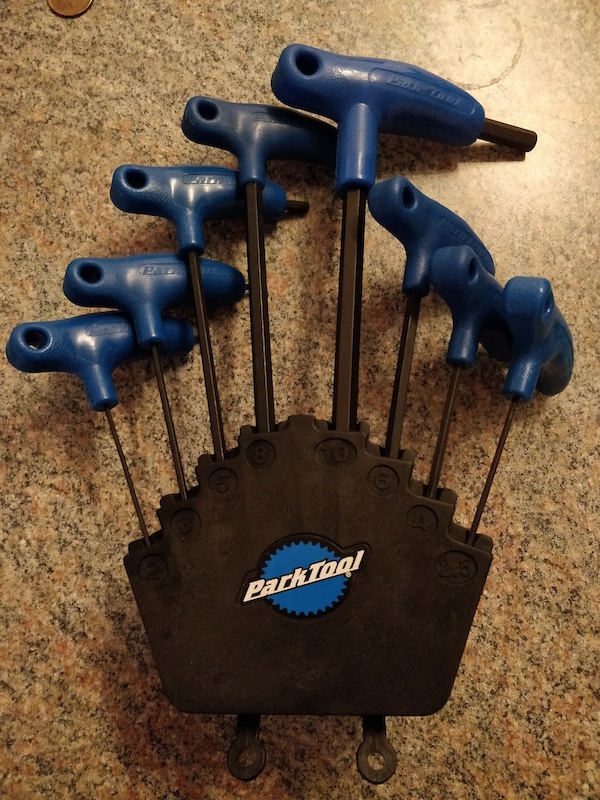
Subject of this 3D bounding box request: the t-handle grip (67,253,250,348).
[{"bbox_3d":[-0.067,-0.051,0.272,0.088,0.018,0.048,-8,74,-27],"label":"t-handle grip"}]

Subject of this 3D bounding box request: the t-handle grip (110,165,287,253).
[{"bbox_3d":[-0.047,-0.098,0.282,0.088,0.018,0.048,-5,75,-18],"label":"t-handle grip"}]

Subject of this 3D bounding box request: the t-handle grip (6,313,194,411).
[{"bbox_3d":[-0.090,-0.020,0.266,0.088,0.018,0.048,-12,72,-36],"label":"t-handle grip"}]

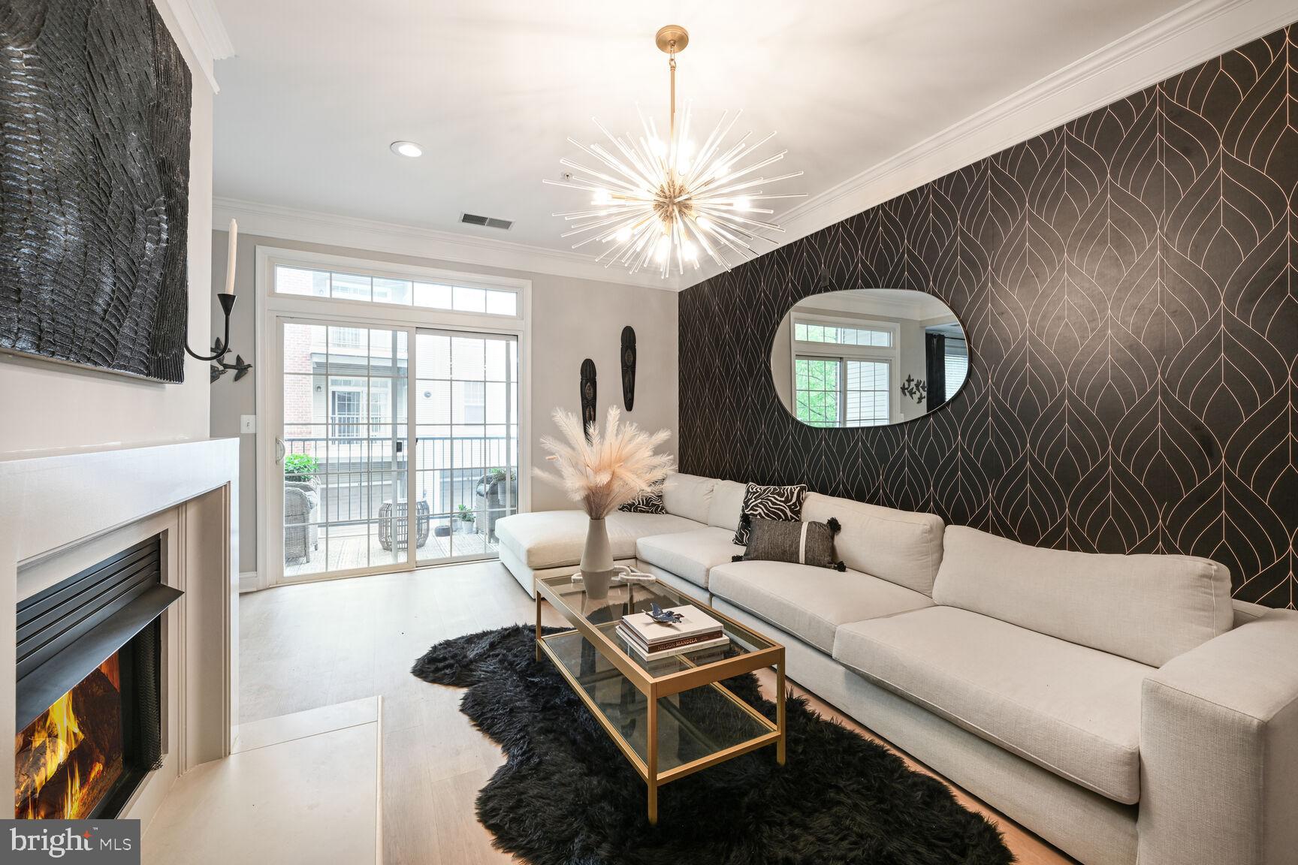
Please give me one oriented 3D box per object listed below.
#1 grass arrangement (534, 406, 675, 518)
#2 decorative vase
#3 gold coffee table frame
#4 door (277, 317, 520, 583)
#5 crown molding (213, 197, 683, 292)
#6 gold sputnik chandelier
[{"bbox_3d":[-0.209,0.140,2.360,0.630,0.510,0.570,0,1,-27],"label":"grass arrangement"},{"bbox_3d":[-0.242,0.585,2.364,0.156,0.363,0.156,1,1,0],"label":"decorative vase"},{"bbox_3d":[-0.047,0.990,2.230,0.550,0.435,1.210,0,1,-30],"label":"gold coffee table frame"},{"bbox_3d":[-1.980,0.140,4.150,1.790,2.010,0.100,0,1,-27],"label":"door"},{"bbox_3d":[-1.380,-1.540,4.328,3.870,0.187,0.115,-1,2,-27],"label":"crown molding"},{"bbox_3d":[0.090,-1.104,1.990,0.970,0.900,0.970,0,1,-27],"label":"gold sputnik chandelier"}]

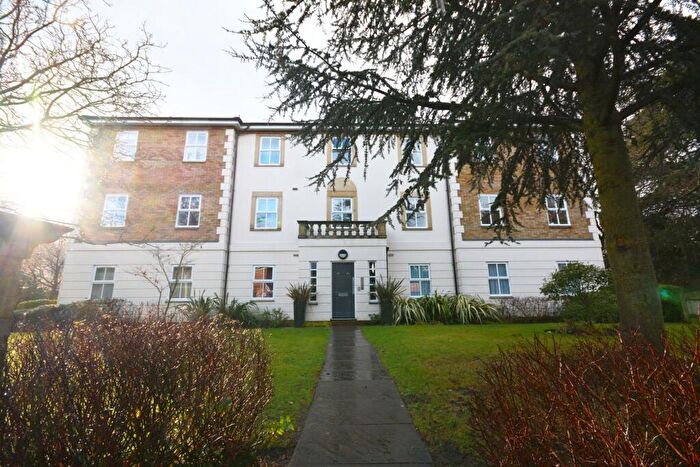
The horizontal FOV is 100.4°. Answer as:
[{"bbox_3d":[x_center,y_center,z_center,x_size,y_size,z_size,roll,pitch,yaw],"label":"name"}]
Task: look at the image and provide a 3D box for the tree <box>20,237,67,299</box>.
[{"bbox_3d":[-21.900,2.750,21.000,4.700,5.700,4.500,-1,-12,0],"label":"tree"}]

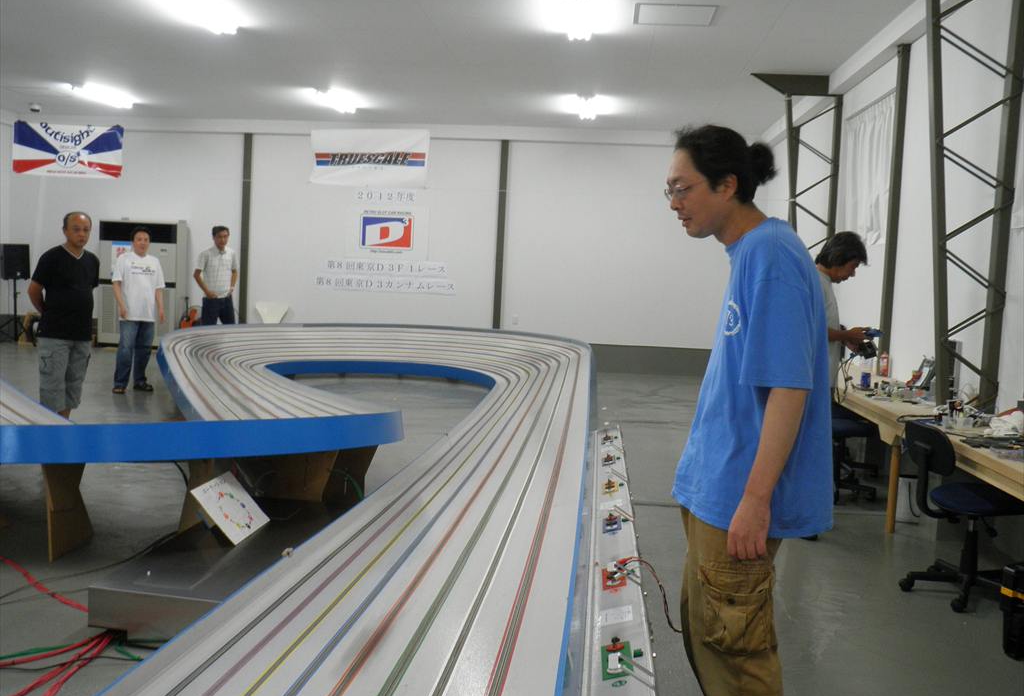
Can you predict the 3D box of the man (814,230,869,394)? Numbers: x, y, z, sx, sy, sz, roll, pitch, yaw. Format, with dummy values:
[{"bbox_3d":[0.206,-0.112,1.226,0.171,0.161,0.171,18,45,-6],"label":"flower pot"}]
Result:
[{"bbox_3d":[1.709,0.194,5.500,0.440,1.680,0.480,3,4,9],"label":"man"}]

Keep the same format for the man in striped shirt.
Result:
[{"bbox_3d":[-3.119,-0.420,10.600,0.470,1.720,0.300,1,5,-25],"label":"man in striped shirt"}]

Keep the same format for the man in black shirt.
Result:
[{"bbox_3d":[-3.185,-0.139,7.150,0.470,1.670,0.330,-1,6,-40],"label":"man in black shirt"}]

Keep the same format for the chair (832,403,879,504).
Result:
[{"bbox_3d":[2.094,0.583,6.570,0.550,0.780,0.520,2,4,-1],"label":"chair"}]

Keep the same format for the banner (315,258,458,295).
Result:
[{"bbox_3d":[-1.849,-1.022,14.588,1.980,0.460,0.020,3,4,5],"label":"banner"}]

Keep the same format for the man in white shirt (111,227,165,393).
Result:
[{"bbox_3d":[-3.830,-0.403,10.300,0.520,1.670,0.320,0,5,-30],"label":"man in white shirt"}]

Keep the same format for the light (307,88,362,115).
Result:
[{"bbox_3d":[-2.115,-2.997,12.154,0.240,0.100,1.280,3,4,5],"label":"light"}]

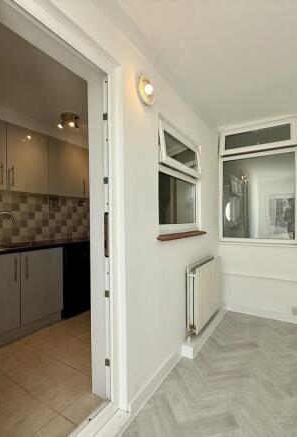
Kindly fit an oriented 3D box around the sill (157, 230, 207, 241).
[{"bbox_3d":[0.347,0.164,2.271,0.095,0.030,1.090,-1,0,31],"label":"sill"}]

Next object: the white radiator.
[{"bbox_3d":[0.614,0.773,2.561,0.105,0.610,0.800,-1,0,31],"label":"white radiator"}]

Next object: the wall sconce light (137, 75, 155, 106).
[{"bbox_3d":[0.005,-0.908,1.671,0.065,0.180,0.180,-1,0,31],"label":"wall sconce light"}]

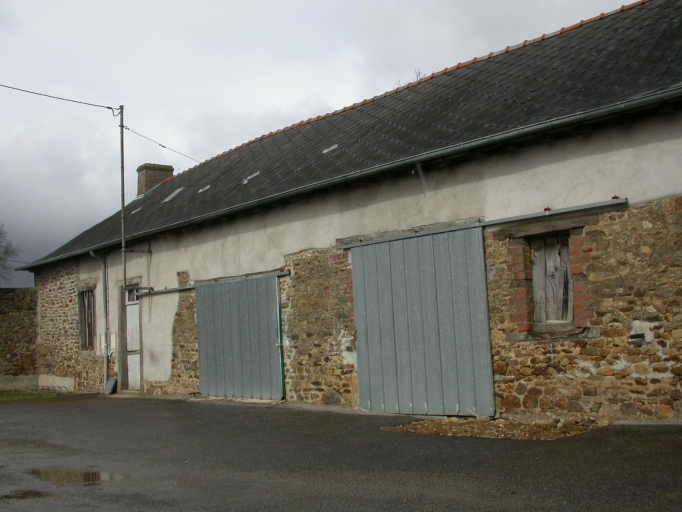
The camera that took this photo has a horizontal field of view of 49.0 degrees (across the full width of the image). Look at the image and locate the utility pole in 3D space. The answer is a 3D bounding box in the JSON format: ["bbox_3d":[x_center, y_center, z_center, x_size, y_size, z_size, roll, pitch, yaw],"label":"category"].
[{"bbox_3d":[-4.248,-0.205,14.669,0.080,5.633,0.080,2,-8,-42],"label":"utility pole"}]

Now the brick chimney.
[{"bbox_3d":[-5.398,-2.196,21.808,0.943,0.884,0.486,2,-8,-42],"label":"brick chimney"}]

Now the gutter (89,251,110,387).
[{"bbox_3d":[-5.252,1.371,16.289,0.377,2.915,0.100,2,-8,-42],"label":"gutter"}]

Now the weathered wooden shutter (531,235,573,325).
[{"bbox_3d":[2.377,0.255,8.407,0.050,0.972,0.522,2,-8,-42],"label":"weathered wooden shutter"}]

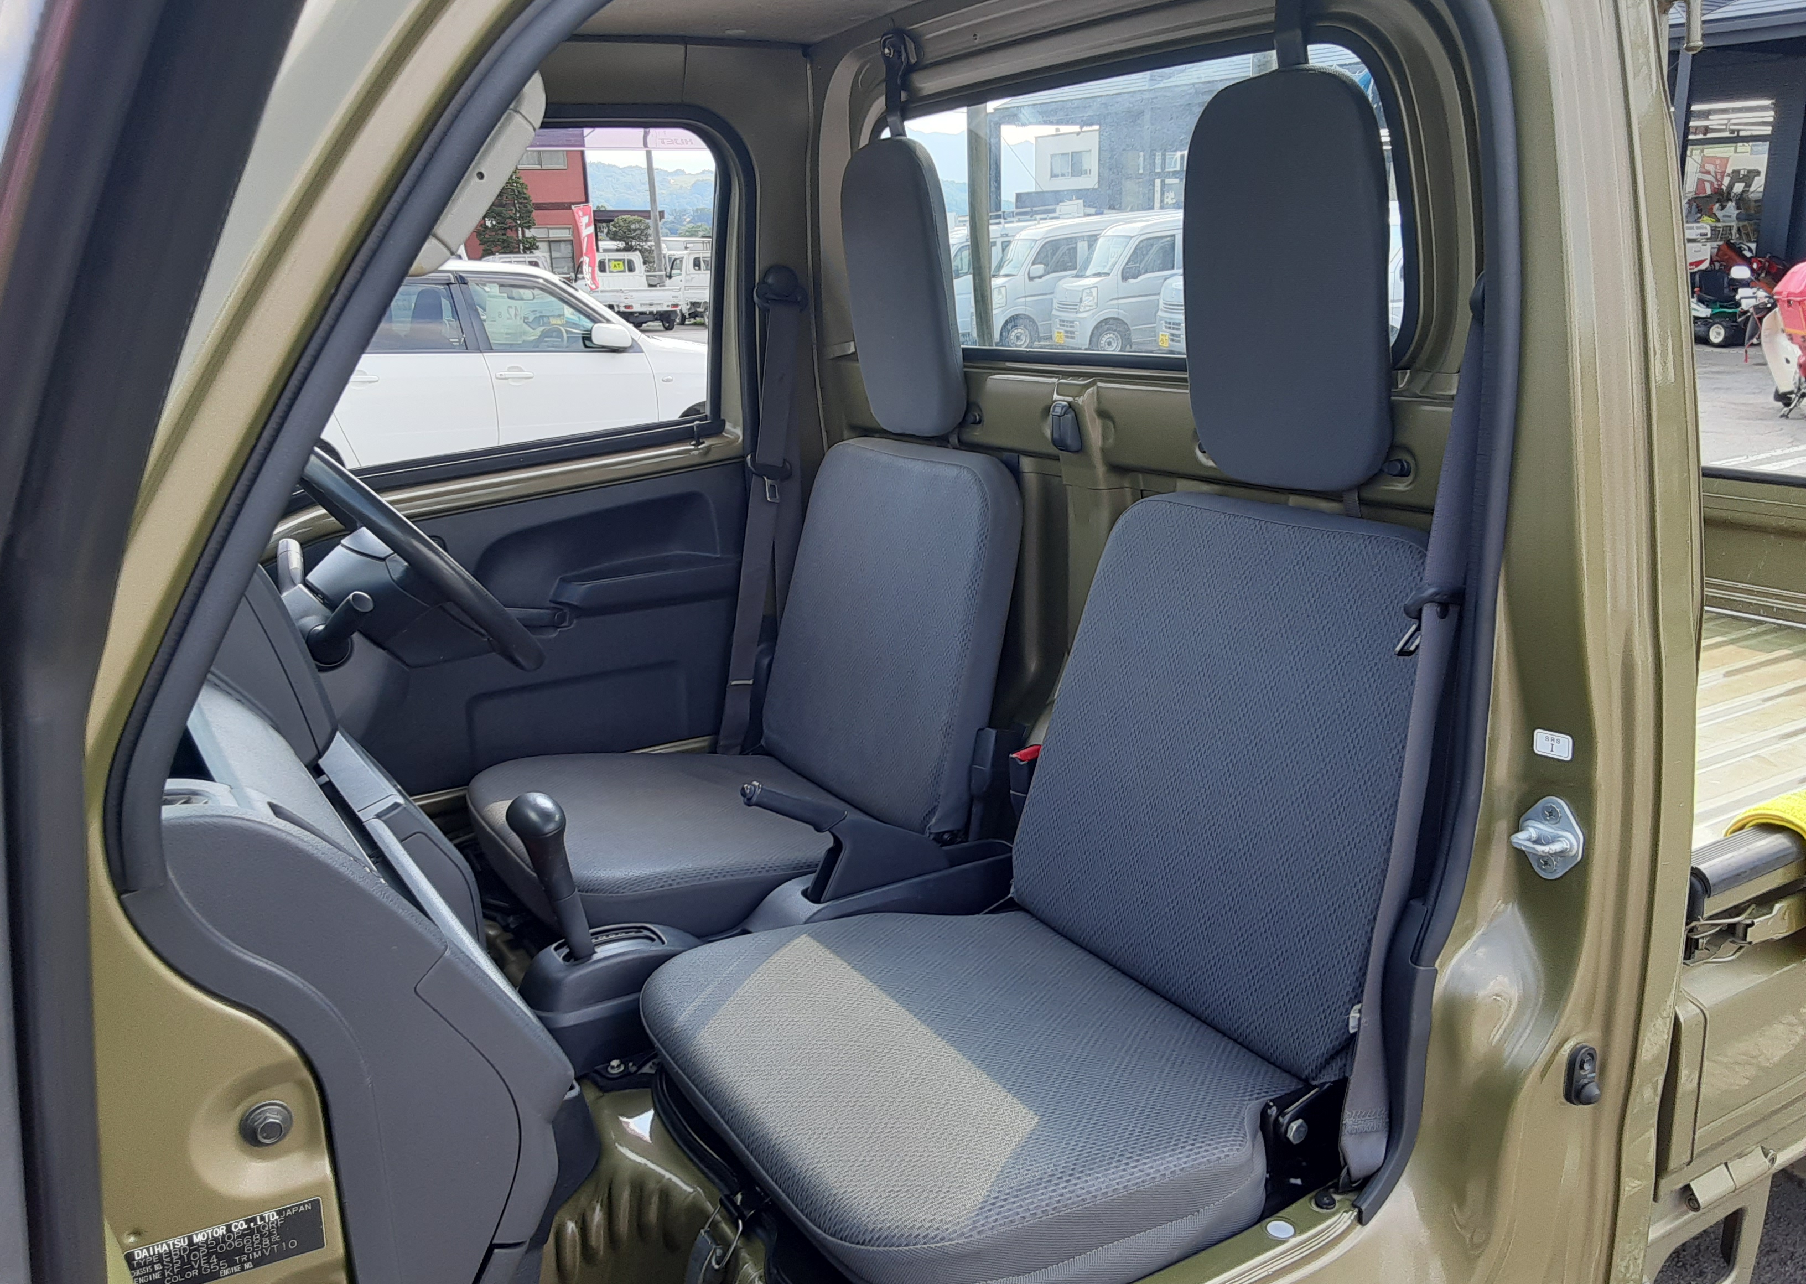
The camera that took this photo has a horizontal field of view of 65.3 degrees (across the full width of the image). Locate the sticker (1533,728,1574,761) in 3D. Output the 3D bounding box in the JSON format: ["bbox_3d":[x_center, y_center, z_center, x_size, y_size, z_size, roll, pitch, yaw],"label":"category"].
[{"bbox_3d":[0.441,0.070,0.956,0.001,0.018,0.030,-14,19,-39],"label":"sticker"}]

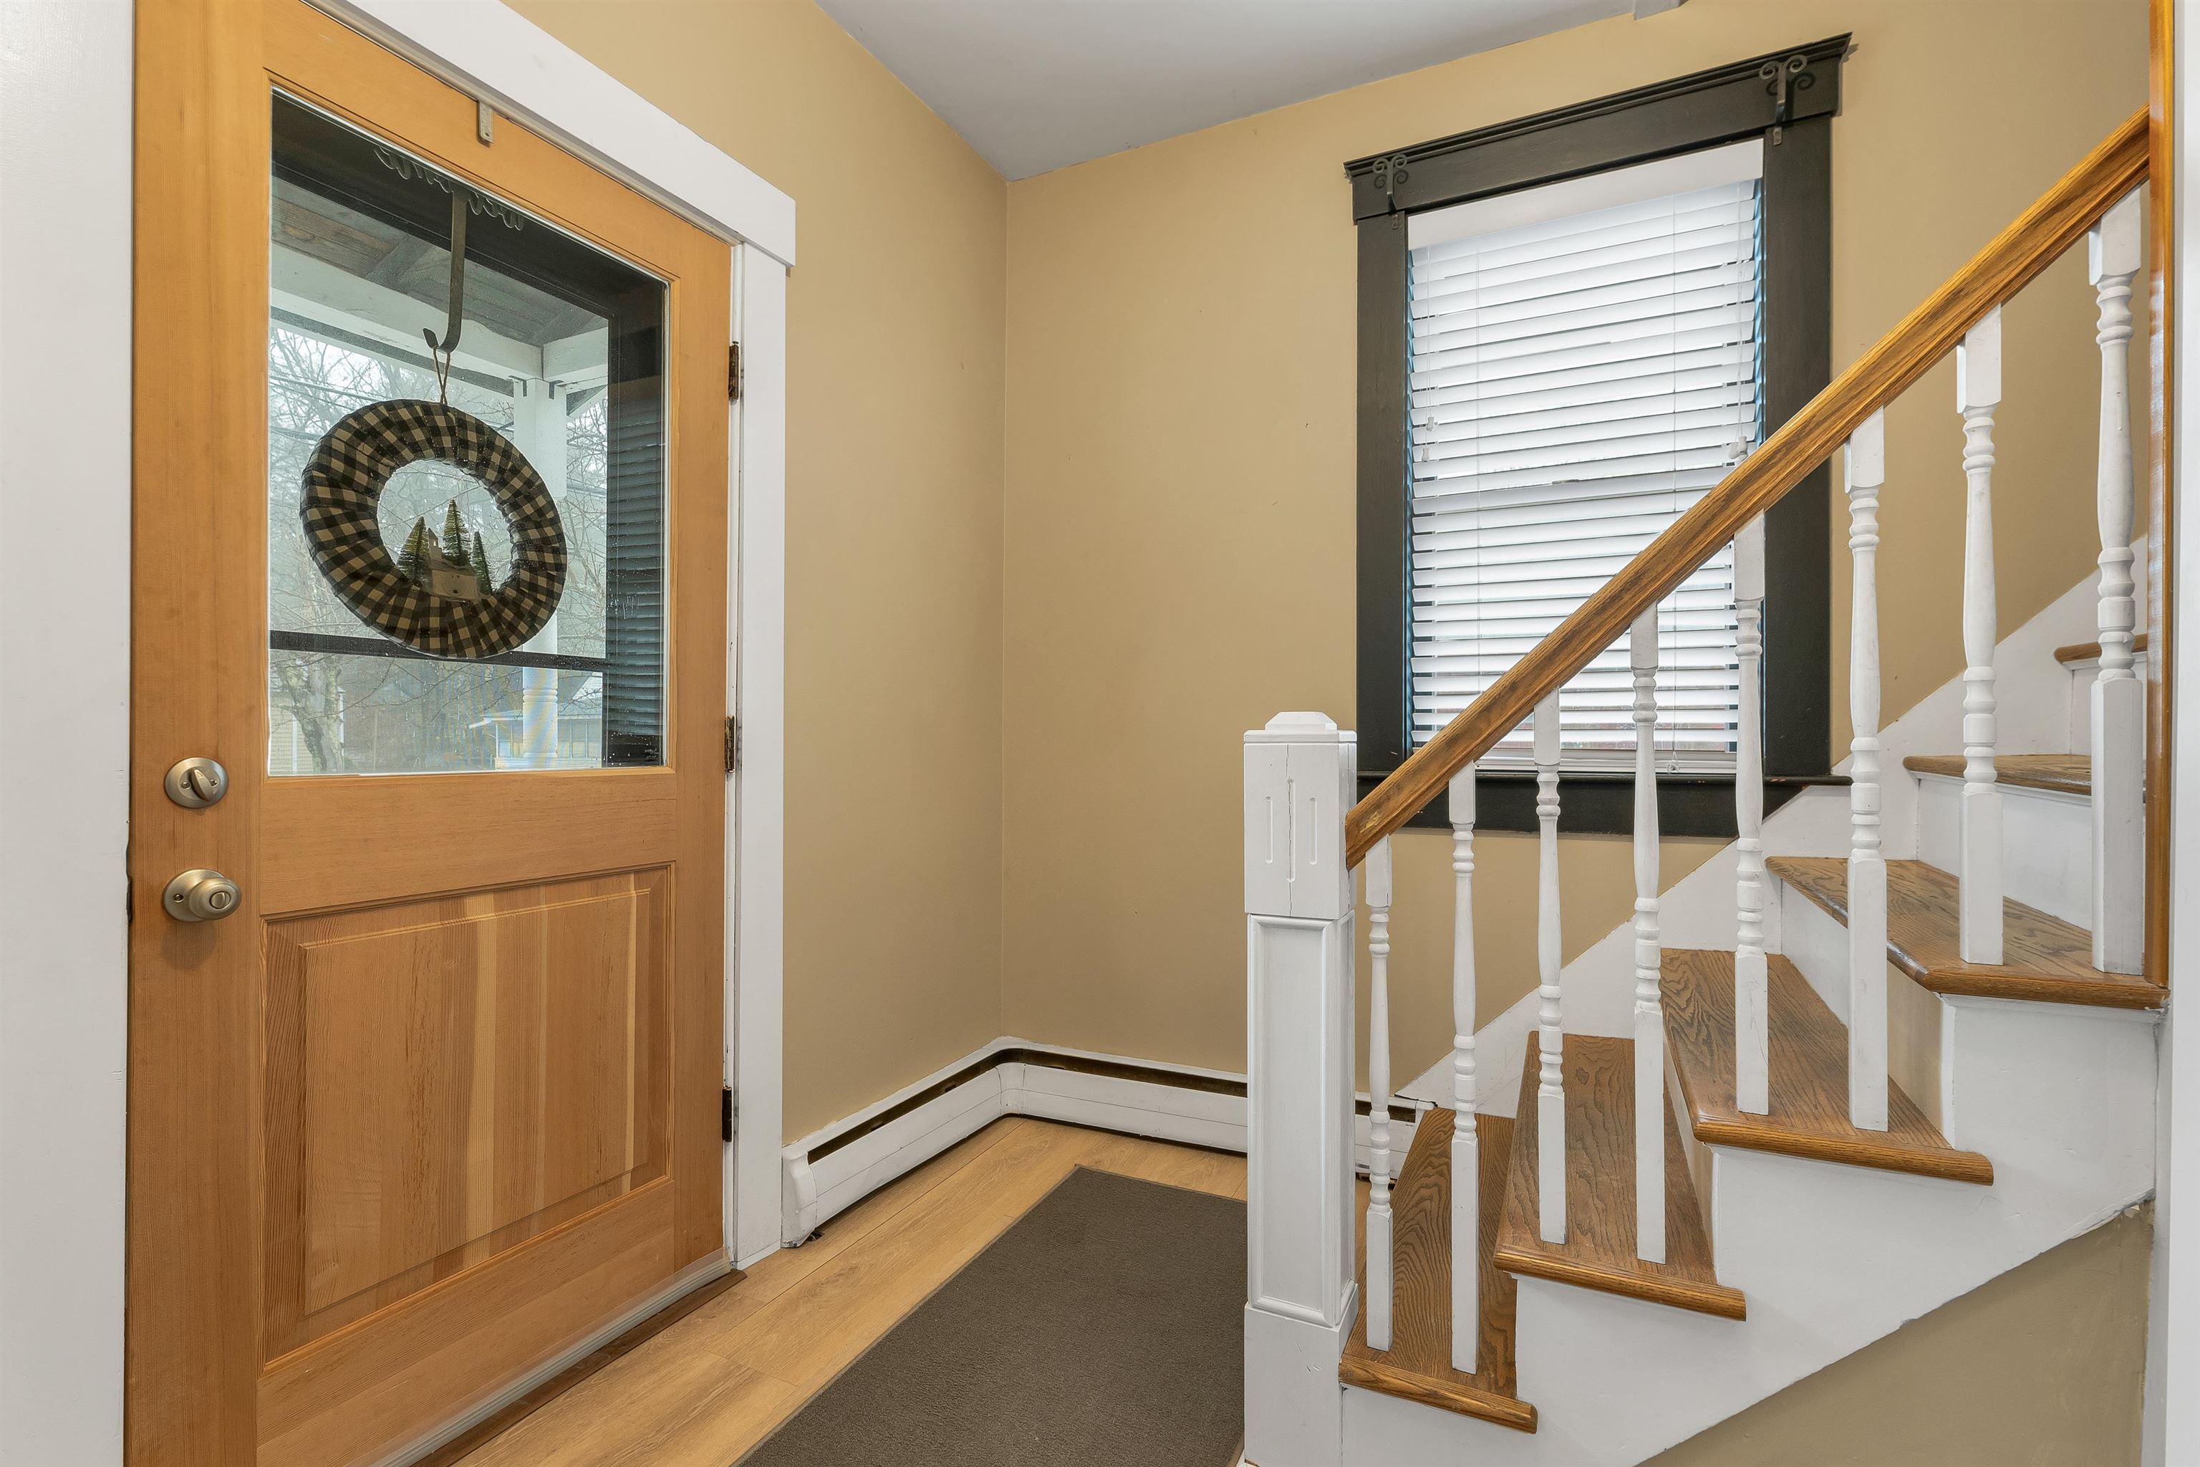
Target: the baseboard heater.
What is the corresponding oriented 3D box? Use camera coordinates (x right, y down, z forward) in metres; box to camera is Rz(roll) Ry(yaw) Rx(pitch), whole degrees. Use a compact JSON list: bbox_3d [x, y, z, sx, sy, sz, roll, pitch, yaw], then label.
[{"bbox_3d":[0.062,0.998,2.239,1.229,0.212,0.908,0,0,26],"label":"baseboard heater"}]

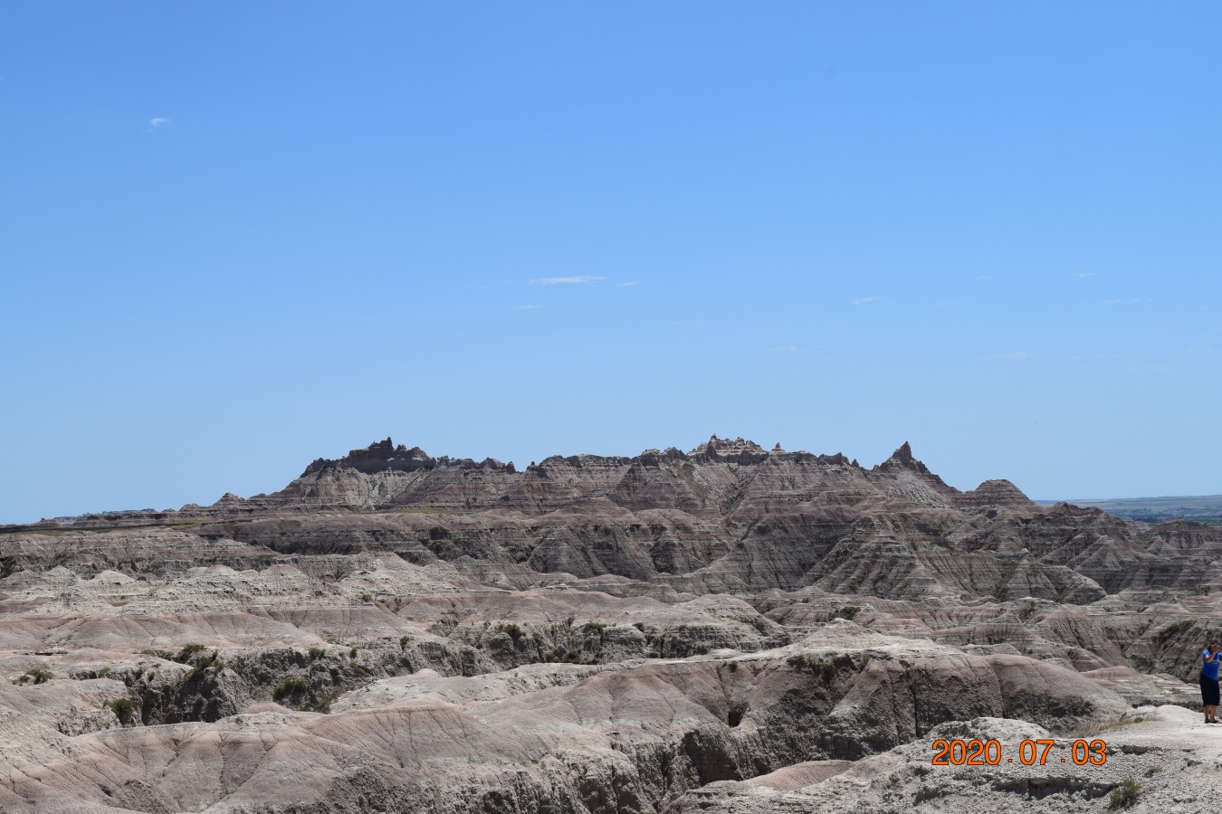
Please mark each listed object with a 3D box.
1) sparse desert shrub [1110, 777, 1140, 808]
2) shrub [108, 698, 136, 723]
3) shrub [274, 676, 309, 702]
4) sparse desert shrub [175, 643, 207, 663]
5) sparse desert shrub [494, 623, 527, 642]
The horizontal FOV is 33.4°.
[{"bbox_3d":[8.204,6.165,32.500,0.488,0.443,0.439,-1,-3,0],"label":"sparse desert shrub"},{"bbox_3d":[-17.796,11.036,74.000,1.006,0.923,0.956,-1,-3,0],"label":"shrub"},{"bbox_3d":[-14.113,12.472,90.000,1.603,1.060,1.363,-1,-3,0],"label":"shrub"},{"bbox_3d":[-20.191,11.835,98.000,1.562,0.898,1.328,-1,-3,0],"label":"sparse desert shrub"},{"bbox_3d":[-5.714,12.755,115.000,1.779,0.973,1.512,-1,-3,0],"label":"sparse desert shrub"}]

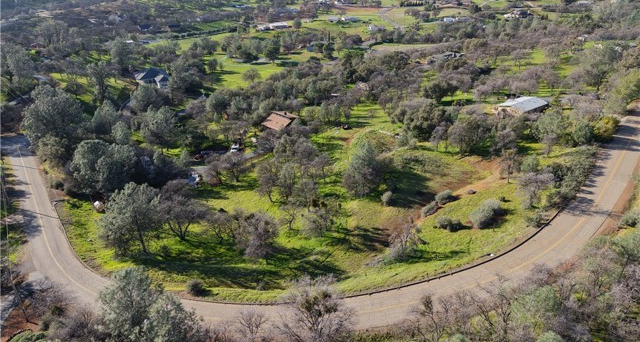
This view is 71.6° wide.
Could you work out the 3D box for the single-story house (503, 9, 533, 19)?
[{"bbox_3d":[172.240,-135.360,385.000,21.500,5.800,12.000,0,26,0],"label":"single-story house"}]

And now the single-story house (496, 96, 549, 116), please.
[{"bbox_3d":[71.650,-22.540,157.000,16.000,4.600,10.000,-18,31,-33],"label":"single-story house"}]

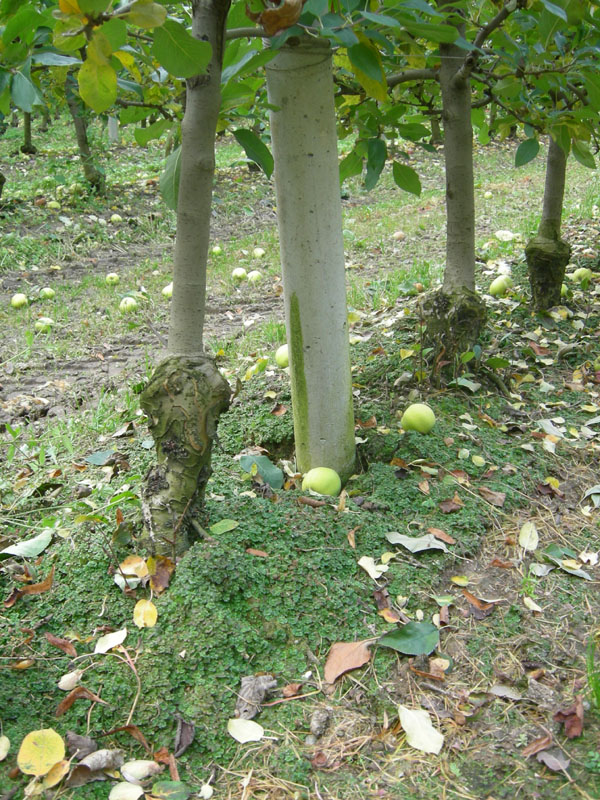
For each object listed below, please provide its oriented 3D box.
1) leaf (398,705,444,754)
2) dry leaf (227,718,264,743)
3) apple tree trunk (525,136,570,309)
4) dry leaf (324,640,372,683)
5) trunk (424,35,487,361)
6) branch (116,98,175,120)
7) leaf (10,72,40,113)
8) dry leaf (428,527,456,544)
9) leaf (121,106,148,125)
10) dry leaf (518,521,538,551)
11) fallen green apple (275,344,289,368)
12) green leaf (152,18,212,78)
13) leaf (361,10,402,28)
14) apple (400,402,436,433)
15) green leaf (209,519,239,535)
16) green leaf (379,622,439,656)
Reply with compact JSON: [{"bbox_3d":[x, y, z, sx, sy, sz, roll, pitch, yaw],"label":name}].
[{"bbox_3d":[0.153,0.423,1.129,0.044,0.012,0.083,-18,35,-22],"label":"leaf"},{"bbox_3d":[-0.065,0.393,1.052,0.044,0.012,0.035,8,22,20],"label":"dry leaf"},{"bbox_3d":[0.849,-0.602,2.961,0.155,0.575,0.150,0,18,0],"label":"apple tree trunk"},{"bbox_3d":[0.066,0.358,1.203,0.059,0.015,0.082,16,33,26],"label":"dry leaf"},{"bbox_3d":[0.341,-0.424,1.933,0.140,0.710,0.140,-3,21,1],"label":"trunk"},{"bbox_3d":[-0.257,-0.480,1.450,0.098,0.030,0.040,0,18,0],"label":"branch"},{"bbox_3d":[-0.414,-0.467,1.330,0.038,0.062,0.020,-27,24,-7],"label":"leaf"},{"bbox_3d":[0.246,0.236,1.529,0.054,0.012,0.017,24,43,35],"label":"dry leaf"},{"bbox_3d":[-0.270,-0.470,1.450,0.062,0.014,0.045,-18,52,-21],"label":"leaf"},{"bbox_3d":[0.406,0.241,1.562,0.035,0.009,0.068,6,36,8],"label":"dry leaf"},{"bbox_3d":[-0.038,-0.139,2.800,0.075,0.070,0.075,0,18,0],"label":"fallen green apple"},{"bbox_3d":[-0.144,-0.428,1.070,0.083,0.056,0.014,40,12,-20],"label":"green leaf"},{"bbox_3d":[0.139,-0.650,1.500,0.072,0.012,0.036,17,23,12],"label":"leaf"},{"bbox_3d":[0.263,0.042,1.950,0.074,0.070,0.074,0,20,0],"label":"apple"},{"bbox_3d":[-0.131,0.220,1.526,0.052,0.009,0.034,-19,35,-30],"label":"green leaf"},{"bbox_3d":[0.159,0.346,1.266,0.089,0.013,0.063,-9,31,-10],"label":"green leaf"}]

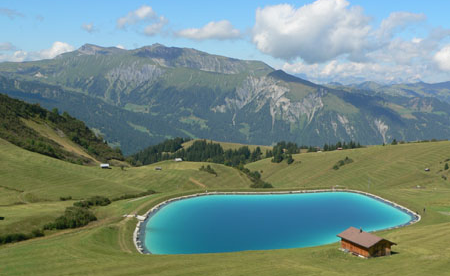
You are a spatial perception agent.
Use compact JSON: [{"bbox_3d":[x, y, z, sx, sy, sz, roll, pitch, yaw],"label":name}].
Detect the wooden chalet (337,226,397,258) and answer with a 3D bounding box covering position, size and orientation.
[{"bbox_3d":[33.006,24.255,140.039,8.141,4.747,11.912,-2,5,-25],"label":"wooden chalet"}]

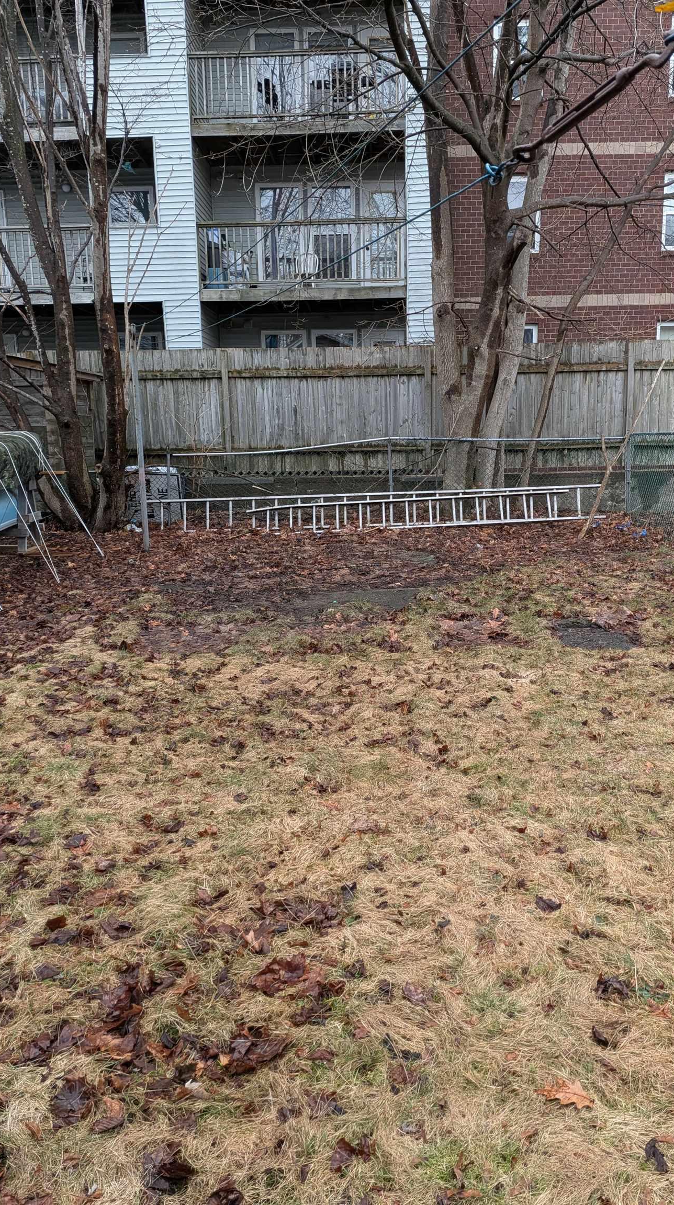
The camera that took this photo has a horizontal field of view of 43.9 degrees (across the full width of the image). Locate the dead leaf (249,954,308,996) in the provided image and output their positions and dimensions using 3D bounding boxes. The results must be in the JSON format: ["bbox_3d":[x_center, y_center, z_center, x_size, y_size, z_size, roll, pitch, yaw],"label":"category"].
[{"bbox_3d":[-0.141,0.996,2.246,0.112,0.045,0.162,9,15,43],"label":"dead leaf"}]

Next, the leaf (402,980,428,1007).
[{"bbox_3d":[0.200,1.007,2.147,0.049,0.030,0.090,-10,14,-38],"label":"leaf"}]

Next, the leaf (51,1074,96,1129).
[{"bbox_3d":[-0.574,1.087,1.825,0.089,0.040,0.122,-3,11,-8],"label":"leaf"}]

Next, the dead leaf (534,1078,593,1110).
[{"bbox_3d":[0.497,1.064,1.821,0.118,0.025,0.068,4,12,25],"label":"dead leaf"}]

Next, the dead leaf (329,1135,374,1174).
[{"bbox_3d":[0.025,1.103,1.673,0.091,0.040,0.055,-4,11,-13],"label":"dead leaf"}]

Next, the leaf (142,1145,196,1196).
[{"bbox_3d":[-0.331,1.116,1.644,0.097,0.045,0.091,-5,12,-19],"label":"leaf"}]

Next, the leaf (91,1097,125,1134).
[{"bbox_3d":[-0.482,1.094,1.779,0.060,0.040,0.077,1,11,9],"label":"leaf"}]

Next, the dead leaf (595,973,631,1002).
[{"bbox_3d":[0.709,0.993,2.160,0.083,0.045,0.072,1,11,11],"label":"dead leaf"}]

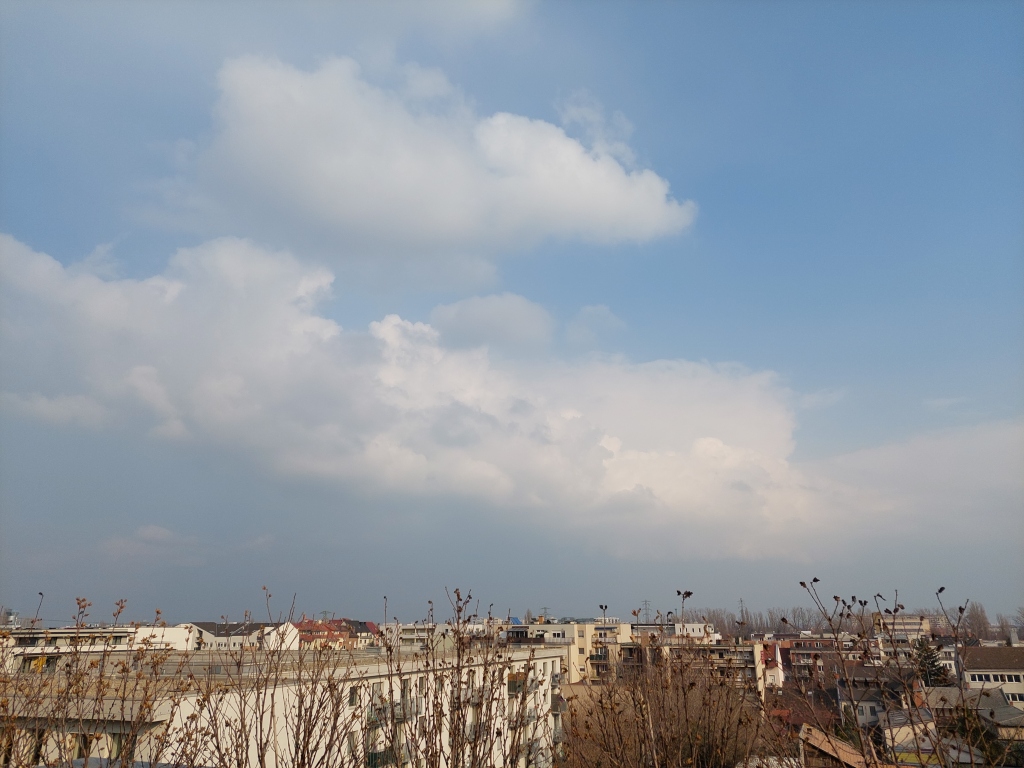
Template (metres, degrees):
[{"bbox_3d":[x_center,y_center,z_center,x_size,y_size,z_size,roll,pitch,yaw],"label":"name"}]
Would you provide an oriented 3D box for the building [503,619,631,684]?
[{"bbox_3d":[9.870,51.200,125.890,20.000,16.500,14.000,-10,-21,27],"label":"building"}]

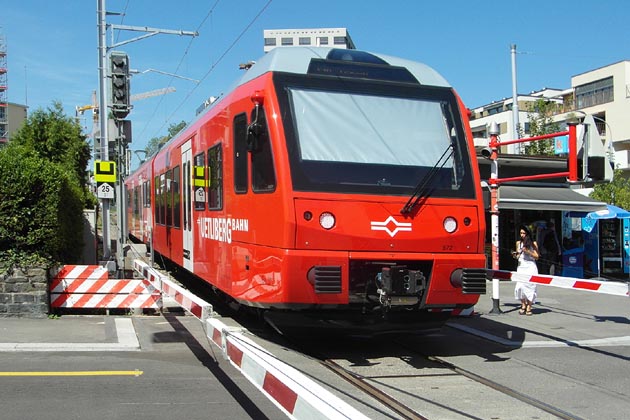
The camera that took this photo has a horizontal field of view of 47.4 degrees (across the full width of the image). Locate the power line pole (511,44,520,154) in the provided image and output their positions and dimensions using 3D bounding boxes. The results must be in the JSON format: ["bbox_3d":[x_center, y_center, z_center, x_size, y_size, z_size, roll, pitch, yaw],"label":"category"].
[{"bbox_3d":[7.870,-2.300,28.000,0.240,8.400,0.240,-1,0,0],"label":"power line pole"}]

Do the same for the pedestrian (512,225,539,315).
[{"bbox_3d":[3.976,1.124,13.550,0.500,1.680,0.420,-1,0,30],"label":"pedestrian"}]

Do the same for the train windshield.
[{"bbox_3d":[0.820,-0.970,9.420,2.500,1.800,0.300,2,-26,-17],"label":"train windshield"}]

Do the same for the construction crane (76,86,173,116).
[{"bbox_3d":[-50.400,-15.800,189.000,2.000,35.500,47.000,-1,0,-45],"label":"construction crane"}]

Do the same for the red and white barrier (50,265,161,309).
[{"bbox_3d":[-3.519,1.285,12.050,1.860,0.740,0.120,-1,0,-10],"label":"red and white barrier"}]

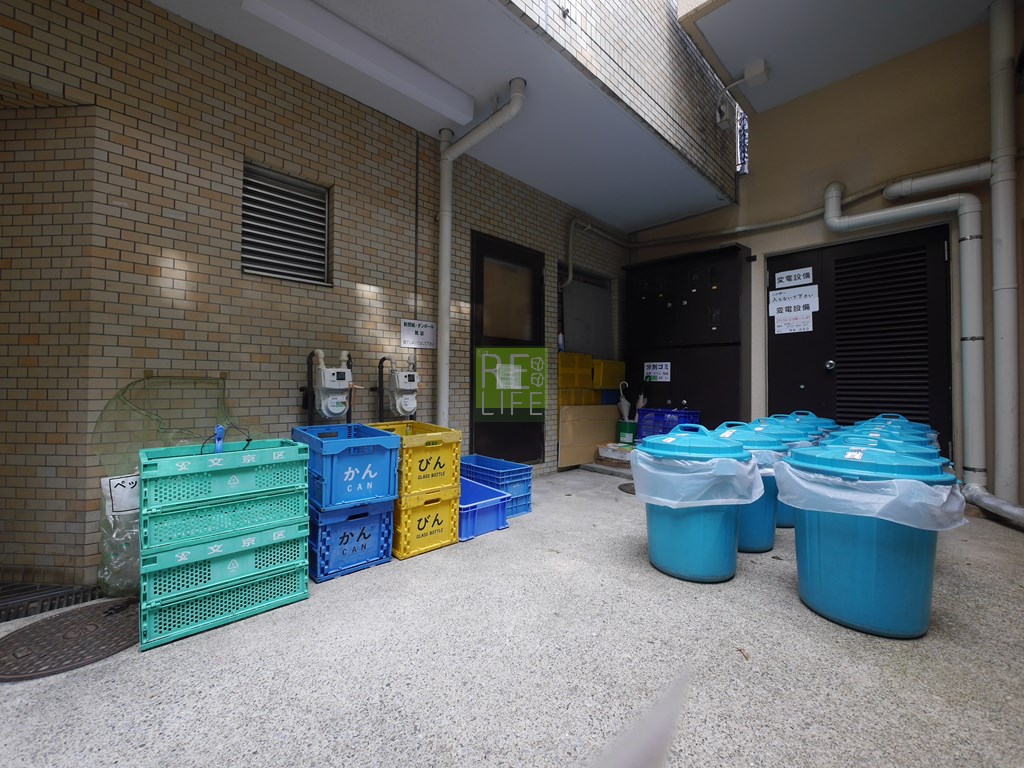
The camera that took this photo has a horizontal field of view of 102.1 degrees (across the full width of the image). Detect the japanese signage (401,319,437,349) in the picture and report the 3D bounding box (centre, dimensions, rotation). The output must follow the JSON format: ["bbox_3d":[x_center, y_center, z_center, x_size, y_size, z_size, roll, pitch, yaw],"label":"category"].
[{"bbox_3d":[-0.692,-0.366,3.075,0.300,0.200,0.010,1,-1,-44],"label":"japanese signage"}]

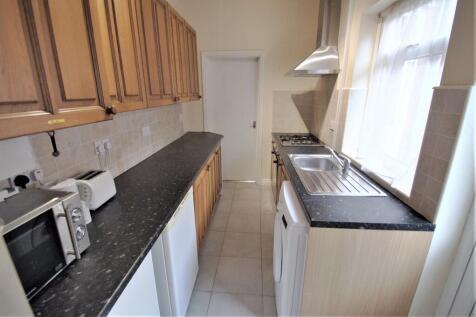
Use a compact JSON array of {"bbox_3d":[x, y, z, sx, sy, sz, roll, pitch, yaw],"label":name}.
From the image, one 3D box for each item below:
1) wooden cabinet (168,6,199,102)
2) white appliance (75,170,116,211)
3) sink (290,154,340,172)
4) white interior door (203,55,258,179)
[{"bbox_3d":[-0.748,-1.133,2.511,0.320,0.905,0.985,1,17,4],"label":"wooden cabinet"},{"bbox_3d":[-0.881,0.186,1.287,0.157,0.173,0.233,1,17,4],"label":"white appliance"},{"bbox_3d":[0.751,0.110,2.060,0.440,0.165,0.530,1,17,4],"label":"sink"},{"bbox_3d":[-0.093,-0.564,3.561,0.805,2.030,0.055,1,17,4],"label":"white interior door"}]

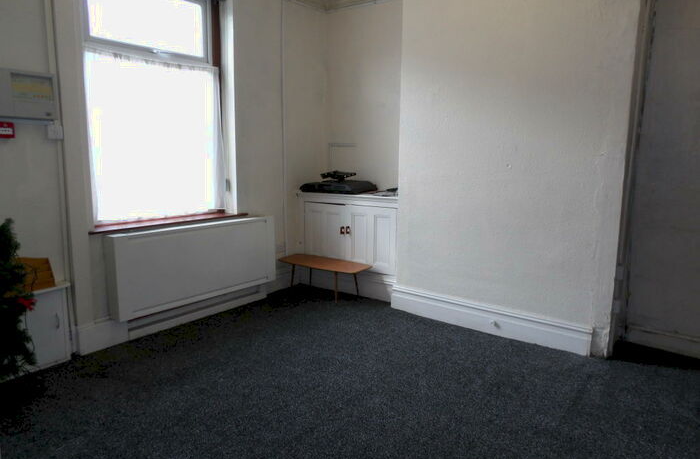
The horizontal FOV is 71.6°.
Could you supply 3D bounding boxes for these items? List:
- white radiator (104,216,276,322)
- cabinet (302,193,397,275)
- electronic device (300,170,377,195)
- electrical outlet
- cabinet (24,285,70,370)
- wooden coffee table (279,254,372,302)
[{"bbox_3d":[-1.208,0.258,3.953,0.163,0.605,1.469,8,11,37],"label":"white radiator"},{"bbox_3d":[0.079,-0.012,4.933,1.188,0.734,0.396,8,11,37],"label":"cabinet"},{"bbox_3d":[-0.123,-0.484,4.955,0.730,0.202,0.445,8,11,37],"label":"electronic device"},{"bbox_3d":[-1.889,-0.617,3.104,0.033,0.086,0.088,8,11,37],"label":"electrical outlet"},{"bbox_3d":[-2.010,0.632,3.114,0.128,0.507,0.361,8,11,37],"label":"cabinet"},{"bbox_3d":[-0.258,0.489,4.816,0.959,0.311,0.334,7,11,34],"label":"wooden coffee table"}]

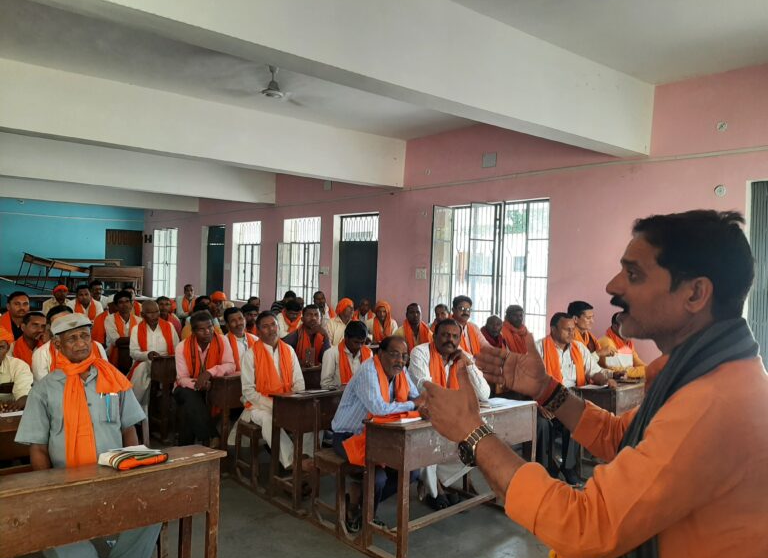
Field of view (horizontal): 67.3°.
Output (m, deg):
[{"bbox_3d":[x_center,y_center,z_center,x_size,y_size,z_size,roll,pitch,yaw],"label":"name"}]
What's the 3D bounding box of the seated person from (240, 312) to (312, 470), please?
[{"bbox_3d":[-0.755,0.847,4.074,0.520,1.220,0.700,1,2,-28],"label":"seated person"}]

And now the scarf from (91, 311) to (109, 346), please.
[{"bbox_3d":[-3.179,0.571,6.400,0.320,0.500,0.240,1,2,-36],"label":"scarf"}]

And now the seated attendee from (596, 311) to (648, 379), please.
[{"bbox_3d":[2.158,0.930,5.130,0.550,1.260,0.750,1,2,-28],"label":"seated attendee"}]

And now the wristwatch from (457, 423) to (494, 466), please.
[{"bbox_3d":[0.155,0.276,0.960,0.056,0.062,0.038,-27,59,-30],"label":"wristwatch"}]

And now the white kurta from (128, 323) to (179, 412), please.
[{"bbox_3d":[-2.129,0.748,5.274,0.520,0.660,0.580,1,2,-28],"label":"white kurta"}]

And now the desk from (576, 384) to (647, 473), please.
[{"bbox_3d":[1.970,1.182,4.654,1.100,0.750,0.400,1,2,-37],"label":"desk"}]

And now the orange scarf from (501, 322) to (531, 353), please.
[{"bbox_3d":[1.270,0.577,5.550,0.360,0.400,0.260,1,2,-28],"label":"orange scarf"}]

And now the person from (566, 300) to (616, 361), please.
[{"bbox_3d":[1.824,0.916,5.300,0.750,1.360,0.500,3,2,40],"label":"person"}]

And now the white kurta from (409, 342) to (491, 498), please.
[{"bbox_3d":[0.393,0.913,3.923,0.520,0.980,0.580,1,2,-22],"label":"white kurta"}]

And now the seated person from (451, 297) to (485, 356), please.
[{"bbox_3d":[0.782,0.884,5.600,0.520,1.340,0.750,1,1,-32],"label":"seated person"}]

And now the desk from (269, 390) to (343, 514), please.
[{"bbox_3d":[-0.230,1.162,4.350,1.200,0.770,0.410,1,2,-40],"label":"desk"}]

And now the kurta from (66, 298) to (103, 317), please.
[{"bbox_3d":[-3.869,0.605,7.440,0.480,0.720,0.420,1,2,-30],"label":"kurta"}]

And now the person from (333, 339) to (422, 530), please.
[{"bbox_3d":[-0.029,0.958,3.700,0.540,1.220,0.820,1,2,-42],"label":"person"}]

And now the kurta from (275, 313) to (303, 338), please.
[{"bbox_3d":[-1.070,0.719,6.600,0.500,0.620,0.420,1,2,-36],"label":"kurta"}]

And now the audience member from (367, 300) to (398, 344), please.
[{"bbox_3d":[0.017,0.849,6.649,0.500,1.190,0.750,1,2,-25],"label":"audience member"}]

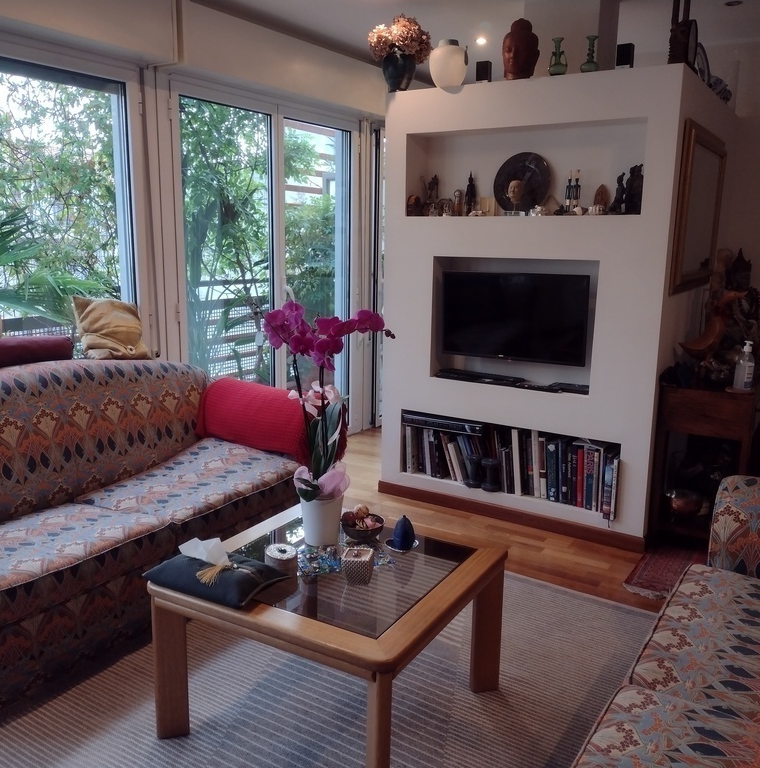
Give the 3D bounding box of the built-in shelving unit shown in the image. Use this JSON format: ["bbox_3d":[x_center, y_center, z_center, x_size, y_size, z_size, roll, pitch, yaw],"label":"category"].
[{"bbox_3d":[0.966,-0.441,4.315,1.420,2.065,1.320,7,12,32],"label":"built-in shelving unit"}]

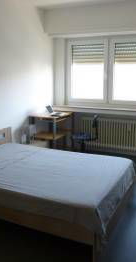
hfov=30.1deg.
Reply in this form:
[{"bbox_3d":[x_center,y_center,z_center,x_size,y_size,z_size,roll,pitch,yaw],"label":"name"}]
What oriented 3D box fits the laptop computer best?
[{"bbox_3d":[-0.213,-0.347,4.512,0.289,0.148,0.296,6,13,24],"label":"laptop computer"}]

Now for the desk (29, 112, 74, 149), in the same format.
[{"bbox_3d":[-0.312,0.085,4.814,0.577,0.821,0.740,6,13,24],"label":"desk"}]

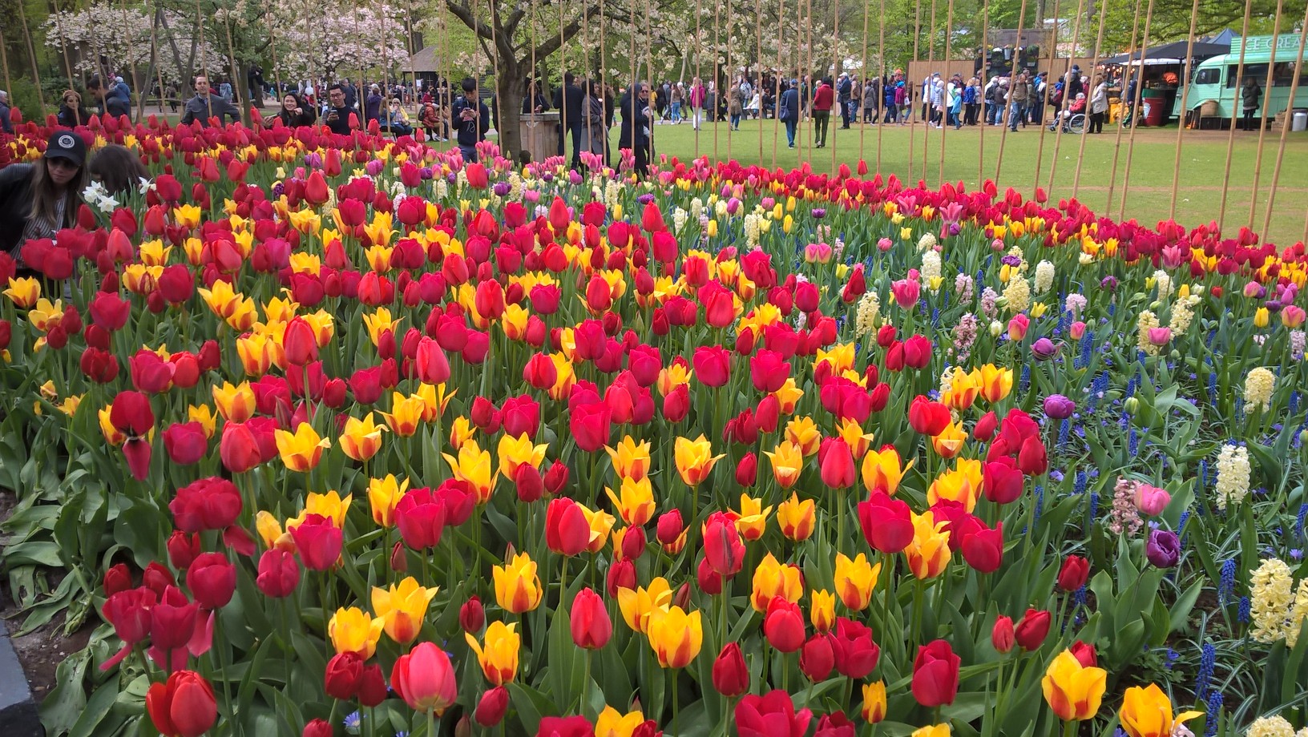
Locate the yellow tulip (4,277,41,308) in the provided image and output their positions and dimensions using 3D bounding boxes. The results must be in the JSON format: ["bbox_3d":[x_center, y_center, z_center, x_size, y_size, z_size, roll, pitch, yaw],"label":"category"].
[{"bbox_3d":[-1.438,-0.172,2.450,0.086,0.068,0.077,0,15,0],"label":"yellow tulip"}]

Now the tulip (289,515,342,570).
[{"bbox_3d":[-0.520,0.267,1.650,0.082,0.083,0.076,0,15,0],"label":"tulip"}]

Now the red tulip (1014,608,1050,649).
[{"bbox_3d":[0.510,0.352,1.450,0.045,0.058,0.045,21,14,-5],"label":"red tulip"}]

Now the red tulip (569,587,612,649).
[{"bbox_3d":[-0.086,0.337,1.450,0.058,0.088,0.058,-1,15,-4],"label":"red tulip"}]

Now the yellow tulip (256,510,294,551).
[{"bbox_3d":[-0.621,0.270,1.770,0.067,0.066,0.067,-6,16,-20],"label":"yellow tulip"}]

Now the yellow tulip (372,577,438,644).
[{"bbox_3d":[-0.348,0.338,1.500,0.090,0.093,0.081,-4,15,-14],"label":"yellow tulip"}]

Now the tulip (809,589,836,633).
[{"bbox_3d":[0.226,0.324,1.440,0.036,0.059,0.036,0,15,0],"label":"tulip"}]

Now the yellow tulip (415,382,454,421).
[{"bbox_3d":[-0.415,0.064,2.030,0.079,0.070,0.073,0,15,0],"label":"yellow tulip"}]

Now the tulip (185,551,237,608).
[{"bbox_3d":[-0.627,0.299,1.520,0.070,0.083,0.070,-7,16,-23],"label":"tulip"}]

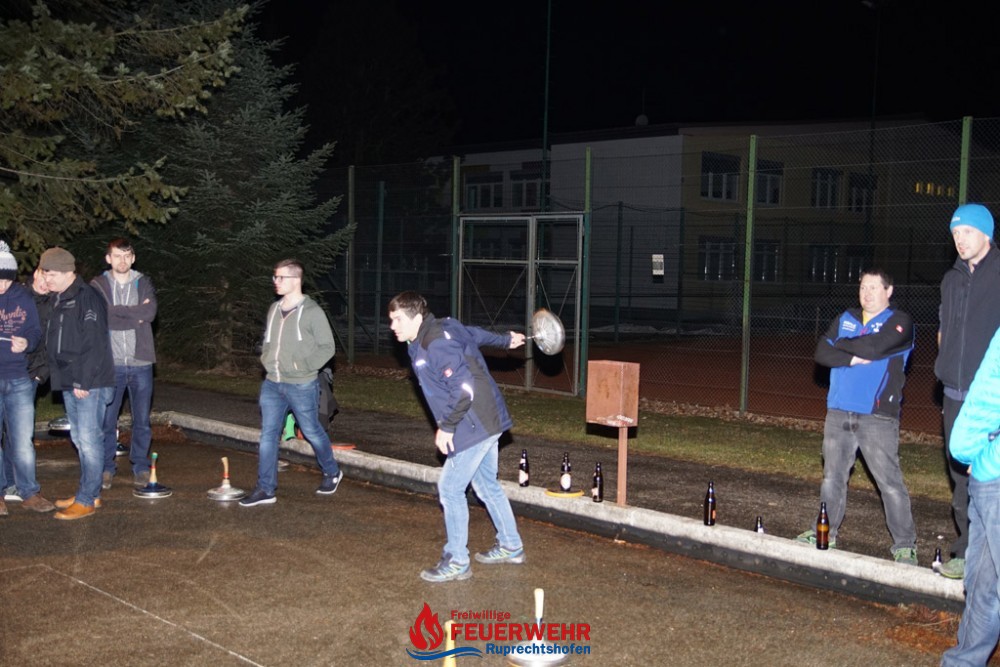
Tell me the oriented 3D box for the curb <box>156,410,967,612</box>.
[{"bbox_3d":[-0.423,1.130,8.221,7.850,0.190,0.140,5,5,42],"label":"curb"}]

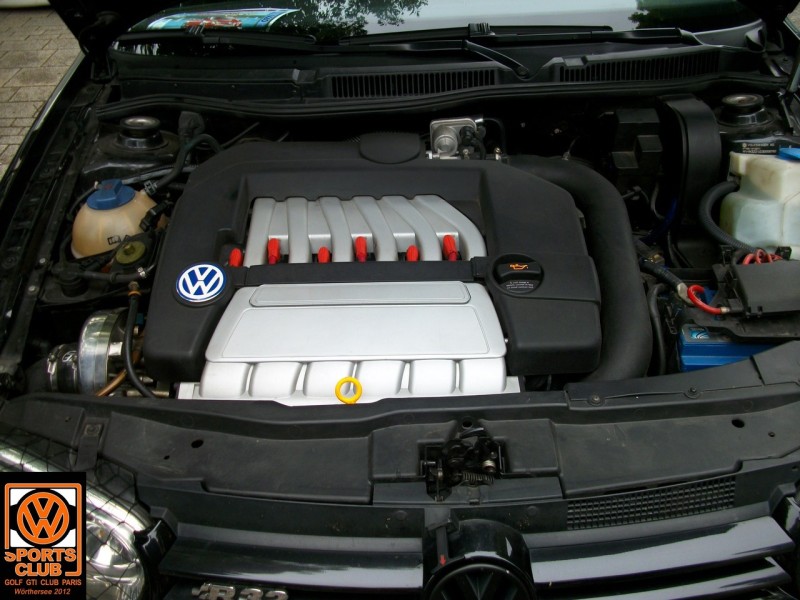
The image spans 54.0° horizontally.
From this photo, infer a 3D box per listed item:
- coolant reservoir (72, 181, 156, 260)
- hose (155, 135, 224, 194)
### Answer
[{"bbox_3d":[-0.449,-0.103,1.253,0.150,0.160,0.150,-1,36,0],"label":"coolant reservoir"},{"bbox_3d":[-0.349,-0.224,1.290,0.115,0.070,0.100,-1,36,0],"label":"hose"}]

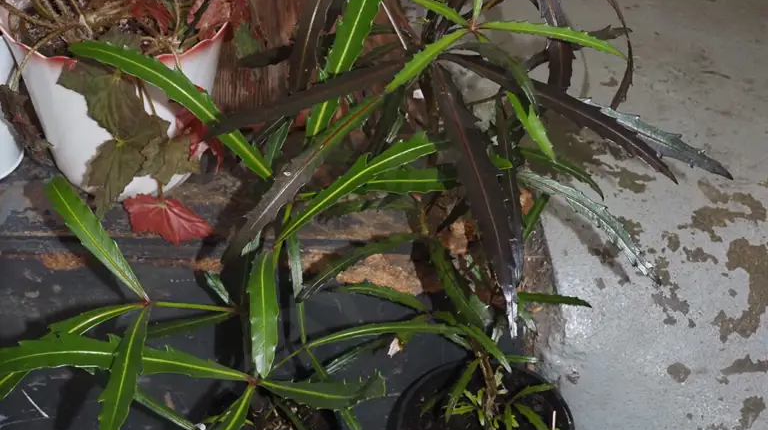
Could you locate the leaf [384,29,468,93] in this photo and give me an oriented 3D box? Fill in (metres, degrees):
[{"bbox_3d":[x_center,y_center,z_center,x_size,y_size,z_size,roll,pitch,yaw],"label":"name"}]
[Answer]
[{"bbox_3d":[0.027,-0.102,0.605,0.080,0.010,0.013,-39,78,-22],"label":"leaf"}]

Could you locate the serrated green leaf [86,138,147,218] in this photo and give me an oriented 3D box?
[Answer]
[{"bbox_3d":[-0.246,-0.035,0.870,0.060,0.070,0.026,11,28,5],"label":"serrated green leaf"}]

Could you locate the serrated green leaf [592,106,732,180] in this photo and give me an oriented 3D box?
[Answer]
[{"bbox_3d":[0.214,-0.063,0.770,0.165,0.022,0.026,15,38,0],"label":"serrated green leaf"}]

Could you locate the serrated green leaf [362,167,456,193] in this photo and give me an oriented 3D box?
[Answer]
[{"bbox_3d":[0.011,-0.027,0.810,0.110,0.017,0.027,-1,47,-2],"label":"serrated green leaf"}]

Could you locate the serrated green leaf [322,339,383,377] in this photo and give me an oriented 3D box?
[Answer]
[{"bbox_3d":[-0.021,0.114,0.775,0.073,0.010,0.014,-28,63,8],"label":"serrated green leaf"}]

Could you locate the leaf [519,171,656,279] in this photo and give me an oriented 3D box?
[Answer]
[{"bbox_3d":[0.160,0.002,0.729,0.152,0.017,0.022,34,76,-13],"label":"leaf"}]

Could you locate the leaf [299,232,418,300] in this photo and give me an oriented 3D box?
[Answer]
[{"bbox_3d":[-0.013,0.029,0.644,0.110,0.013,0.017,-25,57,-33],"label":"leaf"}]

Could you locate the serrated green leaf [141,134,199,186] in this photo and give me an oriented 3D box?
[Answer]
[{"bbox_3d":[-0.200,-0.052,0.885,0.058,0.048,0.025,-2,26,-6],"label":"serrated green leaf"}]

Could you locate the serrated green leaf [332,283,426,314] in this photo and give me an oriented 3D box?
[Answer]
[{"bbox_3d":[-0.001,0.080,0.890,0.097,0.022,0.018,12,40,14],"label":"serrated green leaf"}]

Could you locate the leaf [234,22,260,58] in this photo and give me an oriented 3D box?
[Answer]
[{"bbox_3d":[-0.133,-0.169,0.920,0.032,0.042,0.016,-4,39,-6],"label":"leaf"}]

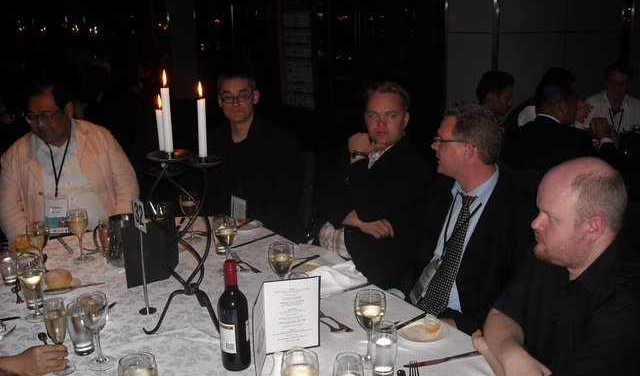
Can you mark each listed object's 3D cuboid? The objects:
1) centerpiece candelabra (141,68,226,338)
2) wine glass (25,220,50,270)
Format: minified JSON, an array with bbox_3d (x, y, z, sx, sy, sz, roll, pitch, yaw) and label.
[{"bbox_3d":[-0.378,0.048,1.835,0.255,0.745,0.255,0,16,0],"label":"centerpiece candelabra"},{"bbox_3d":[-0.976,0.213,2.269,0.078,0.187,0.078,-1,14,0],"label":"wine glass"}]

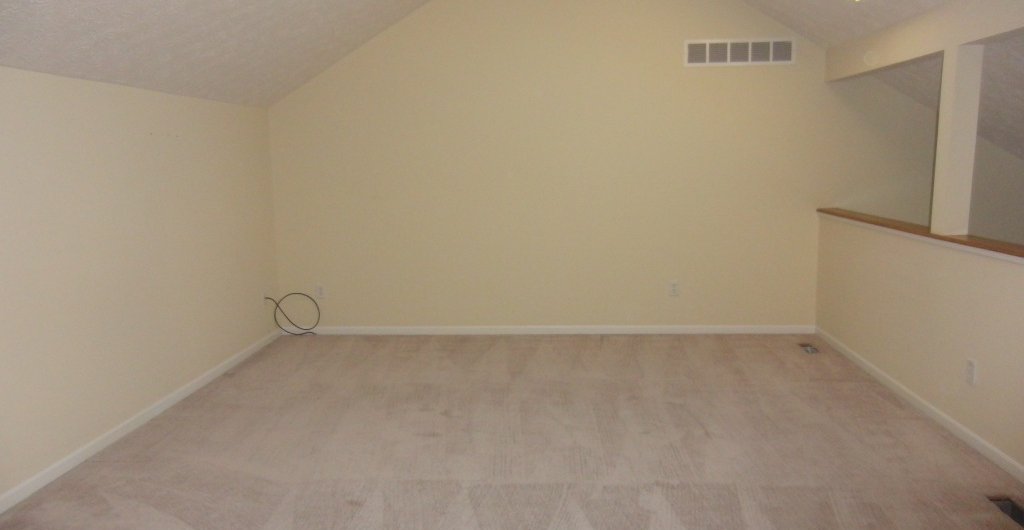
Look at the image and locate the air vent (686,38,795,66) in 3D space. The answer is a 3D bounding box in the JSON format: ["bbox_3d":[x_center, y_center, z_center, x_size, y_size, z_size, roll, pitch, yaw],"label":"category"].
[{"bbox_3d":[1.707,-1.594,5.327,0.814,0.194,0.018,-1,9,5],"label":"air vent"}]

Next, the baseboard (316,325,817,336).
[{"bbox_3d":[0.244,0.531,5.771,4.319,0.077,0.015,-1,9,5],"label":"baseboard"}]

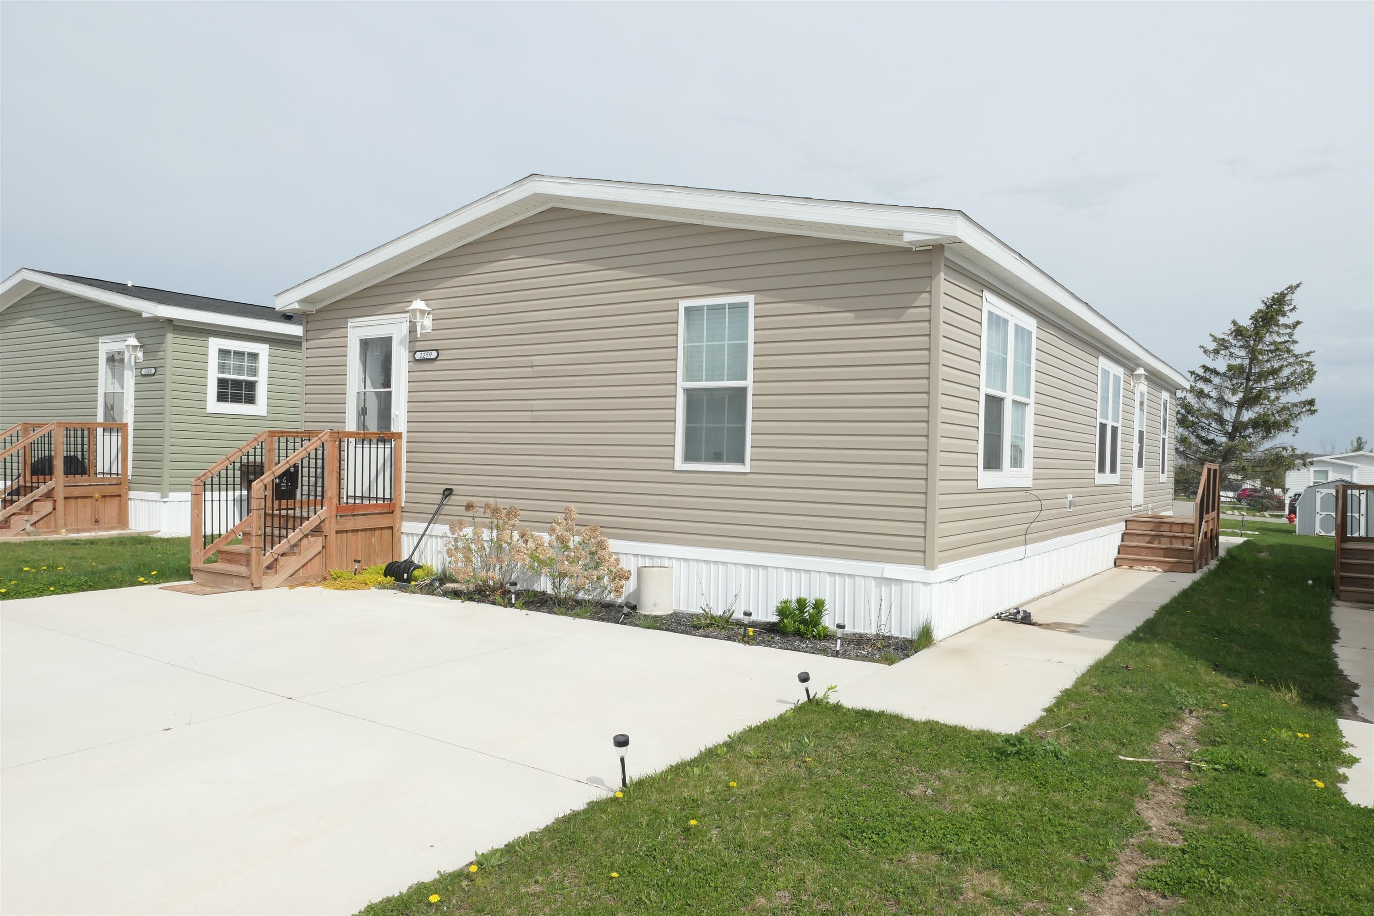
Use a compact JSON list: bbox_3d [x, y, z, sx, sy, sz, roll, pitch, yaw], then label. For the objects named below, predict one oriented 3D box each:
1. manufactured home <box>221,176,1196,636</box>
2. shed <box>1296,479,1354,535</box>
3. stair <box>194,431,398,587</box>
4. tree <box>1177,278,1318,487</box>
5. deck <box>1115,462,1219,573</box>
[{"bbox_3d":[2.559,-0.593,15.252,8.781,4.138,14.949,2,0,35],"label":"manufactured home"},{"bbox_3d":[22.203,1.621,31.069,2.400,1.952,2.600,2,0,35],"label":"shed"},{"bbox_3d":[-4.249,0.482,10.127,1.188,1.604,1.881,2,0,35],"label":"stair"},{"bbox_3d":[39.420,-4.268,65.000,9.200,15.900,9.200,2,0,35],"label":"tree"},{"bbox_3d":[7.682,0.883,14.511,1.089,1.554,3.267,2,0,35],"label":"deck"}]

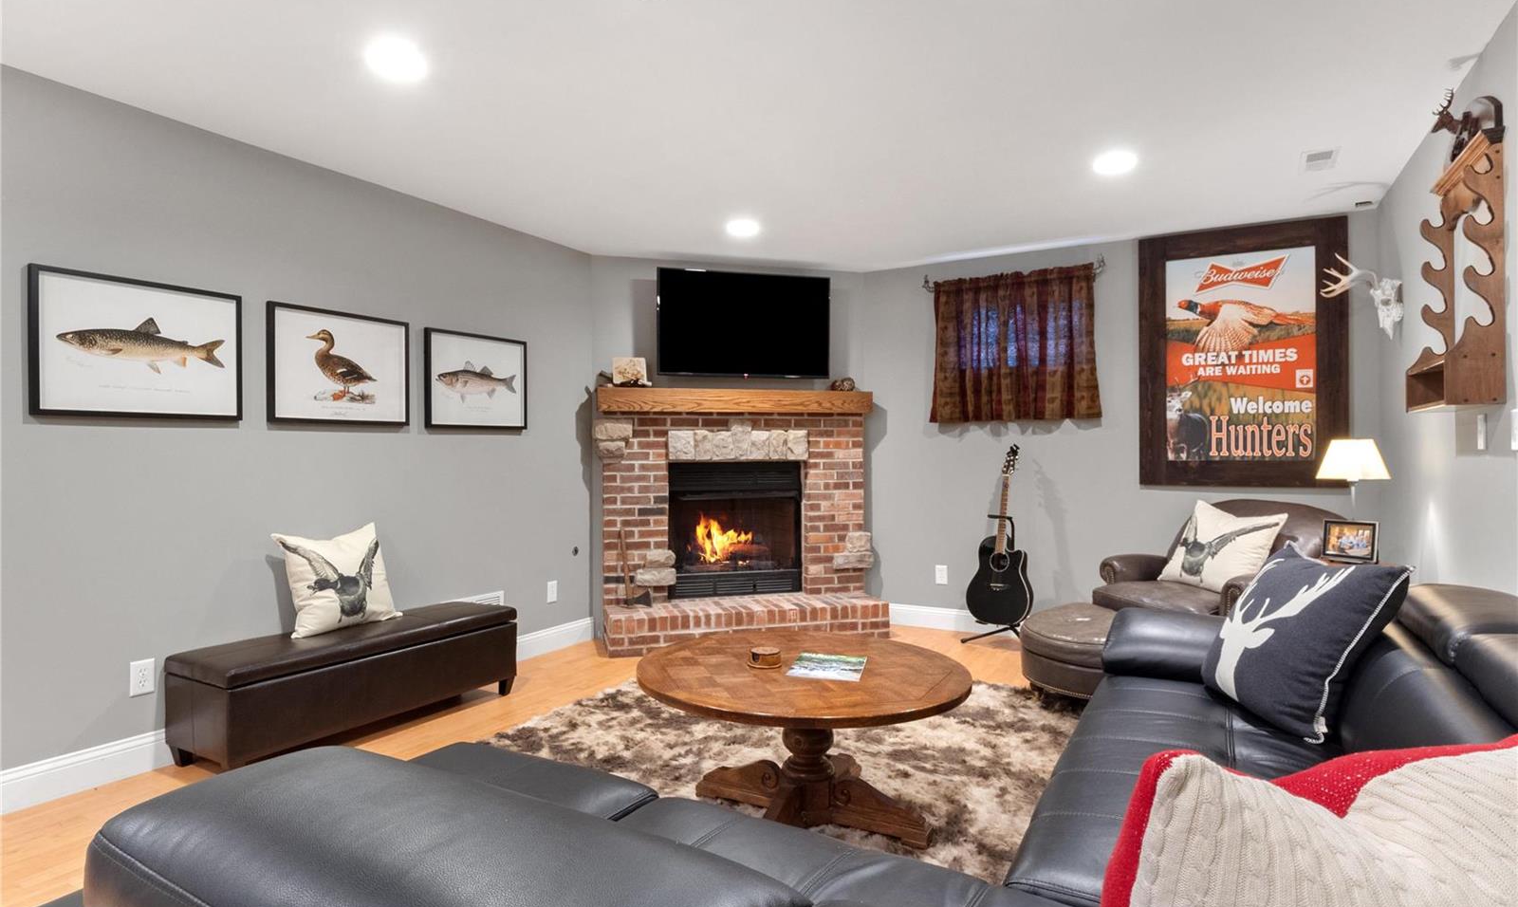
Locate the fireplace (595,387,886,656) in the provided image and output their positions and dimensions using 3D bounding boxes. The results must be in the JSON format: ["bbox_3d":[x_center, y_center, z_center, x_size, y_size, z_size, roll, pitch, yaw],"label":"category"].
[{"bbox_3d":[-0.078,0.377,4.680,1.720,1.516,0.476,0,0,-15],"label":"fireplace"}]

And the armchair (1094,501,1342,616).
[{"bbox_3d":[2.260,0.688,3.723,0.894,0.894,0.855,0,0,-21],"label":"armchair"}]

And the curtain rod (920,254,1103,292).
[{"bbox_3d":[1.528,-1.093,4.640,1.079,0.112,0.107,0,0,29],"label":"curtain rod"}]

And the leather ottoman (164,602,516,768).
[{"bbox_3d":[-1.638,0.931,3.153,0.432,0.408,1.227,0,0,31],"label":"leather ottoman"}]

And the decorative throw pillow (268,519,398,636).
[{"bbox_3d":[-1.783,0.522,3.217,0.146,0.437,0.447,-13,-6,30],"label":"decorative throw pillow"}]

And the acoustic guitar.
[{"bbox_3d":[1.468,0.539,4.539,0.428,1.186,0.321,0,0,33],"label":"acoustic guitar"}]

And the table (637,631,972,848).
[{"bbox_3d":[0.119,0.890,2.326,0.980,0.484,0.980,0,0,0],"label":"table"}]

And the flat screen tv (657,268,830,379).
[{"bbox_3d":[-0.081,-0.803,4.802,1.101,0.652,0.079,0,0,-16],"label":"flat screen tv"}]

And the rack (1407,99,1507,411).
[{"bbox_3d":[2.203,-0.576,2.421,0.129,0.868,0.525,0,0,31],"label":"rack"}]

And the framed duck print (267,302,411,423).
[{"bbox_3d":[-1.824,-0.369,3.333,0.033,0.488,0.617,0,0,31],"label":"framed duck print"}]

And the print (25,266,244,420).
[{"bbox_3d":[-2.191,-0.367,2.706,0.027,0.483,0.622,0,0,31],"label":"print"}]

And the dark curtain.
[{"bbox_3d":[1.537,-0.647,4.623,1.001,0.914,0.097,0,0,29],"label":"dark curtain"}]

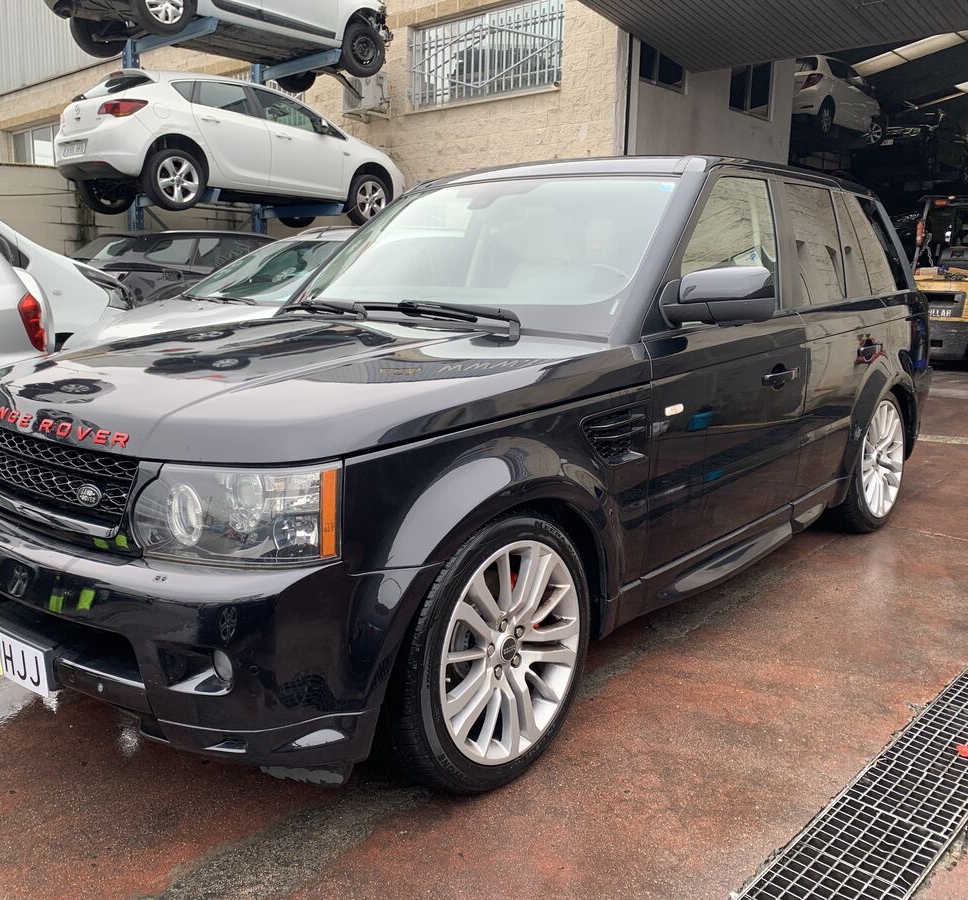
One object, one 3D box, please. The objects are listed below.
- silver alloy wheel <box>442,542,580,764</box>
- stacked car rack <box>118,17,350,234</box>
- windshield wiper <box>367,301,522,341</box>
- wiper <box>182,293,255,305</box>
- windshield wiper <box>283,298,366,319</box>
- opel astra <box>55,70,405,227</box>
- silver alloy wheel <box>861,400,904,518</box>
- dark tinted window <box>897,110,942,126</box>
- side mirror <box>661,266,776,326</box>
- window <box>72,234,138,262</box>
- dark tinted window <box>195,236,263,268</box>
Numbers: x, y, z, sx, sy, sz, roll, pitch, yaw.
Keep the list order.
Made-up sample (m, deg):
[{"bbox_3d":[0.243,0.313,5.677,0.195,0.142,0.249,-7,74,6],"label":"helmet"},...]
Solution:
[{"bbox_3d":[0.005,0.496,2.324,0.220,0.552,0.552,6,13,40],"label":"silver alloy wheel"},{"bbox_3d":[-3.077,-3.131,11.337,2.030,3.870,2.030,9,12,42],"label":"stacked car rack"},{"bbox_3d":[-0.178,-0.431,2.863,0.760,0.090,0.100,13,18,41],"label":"windshield wiper"},{"bbox_3d":[-1.756,-0.995,5.925,0.852,0.060,0.100,13,18,40],"label":"wiper"},{"bbox_3d":[-0.601,-0.516,3.303,0.090,0.080,0.630,-10,15,-37],"label":"windshield wiper"},{"bbox_3d":[-2.946,-3.622,11.197,1.830,1.520,4.420,11,14,42],"label":"opel astra"},{"bbox_3d":[1.793,0.037,4.274,0.210,0.545,0.545,6,14,40],"label":"silver alloy wheel"},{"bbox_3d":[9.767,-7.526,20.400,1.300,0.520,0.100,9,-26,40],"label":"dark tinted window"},{"bbox_3d":[0.708,-0.462,2.732,0.255,0.185,0.260,6,14,41],"label":"side mirror"},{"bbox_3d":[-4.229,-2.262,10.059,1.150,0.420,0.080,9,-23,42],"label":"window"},{"bbox_3d":[-2.939,-2.259,10.393,0.060,0.380,0.860,-11,-2,44],"label":"dark tinted window"}]

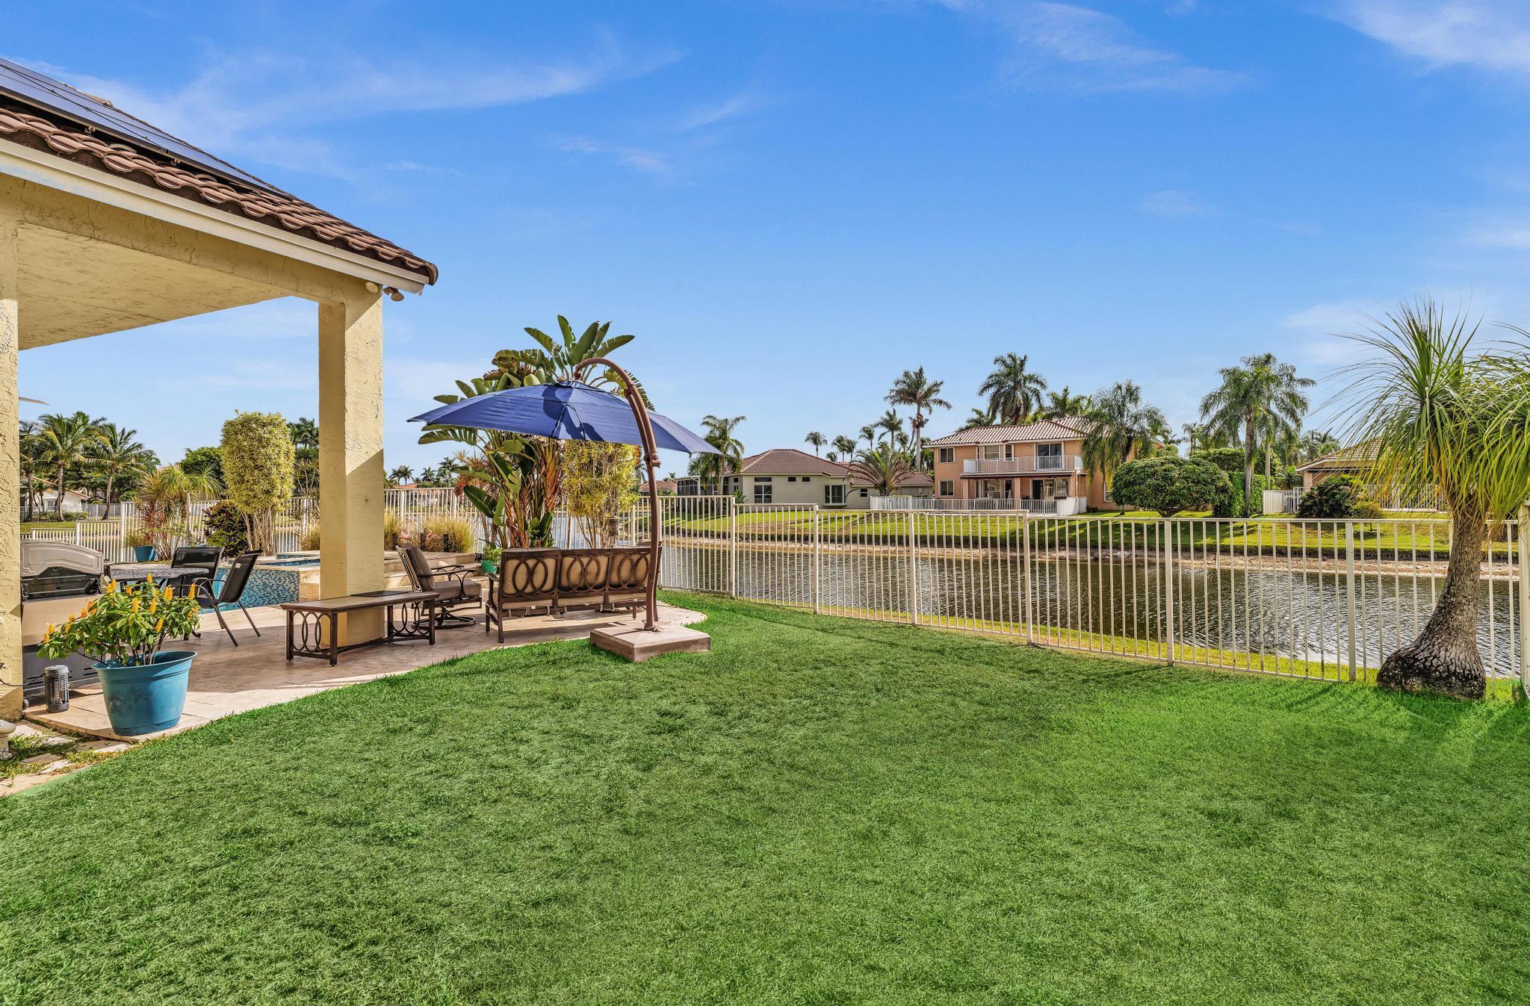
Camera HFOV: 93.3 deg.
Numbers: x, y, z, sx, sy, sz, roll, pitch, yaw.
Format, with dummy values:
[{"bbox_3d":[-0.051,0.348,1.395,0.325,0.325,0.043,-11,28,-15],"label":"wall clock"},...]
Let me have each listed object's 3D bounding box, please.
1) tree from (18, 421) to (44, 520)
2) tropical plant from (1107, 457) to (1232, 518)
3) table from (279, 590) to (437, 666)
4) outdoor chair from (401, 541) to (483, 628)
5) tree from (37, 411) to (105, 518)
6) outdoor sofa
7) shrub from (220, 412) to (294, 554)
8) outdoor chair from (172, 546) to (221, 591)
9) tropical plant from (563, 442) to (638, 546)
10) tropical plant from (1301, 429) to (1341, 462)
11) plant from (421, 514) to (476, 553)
[{"bbox_3d":[-65.281,-2.966,64.000,4.500,9.100,4.500,0,0,44],"label":"tree"},{"bbox_3d":[27.243,-1.084,48.500,7.200,4.300,6.800,0,0,29],"label":"tropical plant"},{"bbox_3d":[-3.750,1.158,6.750,0.660,0.485,1.150,0,0,23],"label":"table"},{"bbox_3d":[-3.750,0.940,8.380,0.870,0.950,0.750,0,0,-29],"label":"outdoor chair"},{"bbox_3d":[-61.575,-3.284,64.000,4.800,9.800,4.800,0,0,-44],"label":"tree"},{"bbox_3d":[-2.110,0.935,8.000,1.870,0.930,0.820,0,0,-33],"label":"outdoor sofa"},{"bbox_3d":[-8.900,-0.350,12.600,1.150,2.500,1.100,0,0,-17],"label":"shrub"},{"bbox_3d":[-6.370,0.970,7.950,0.570,0.900,0.650,0,0,-6],"label":"outdoor chair"},{"bbox_3d":[-2.550,-0.150,11.300,1.200,2.550,1.150,0,0,-11],"label":"tropical plant"},{"bbox_3d":[54.566,-3.290,71.000,3.800,8.200,3.800,0,0,38],"label":"tropical plant"},{"bbox_3d":[-5.350,0.500,12.200,0.970,0.700,0.900,0,0,-22],"label":"plant"}]

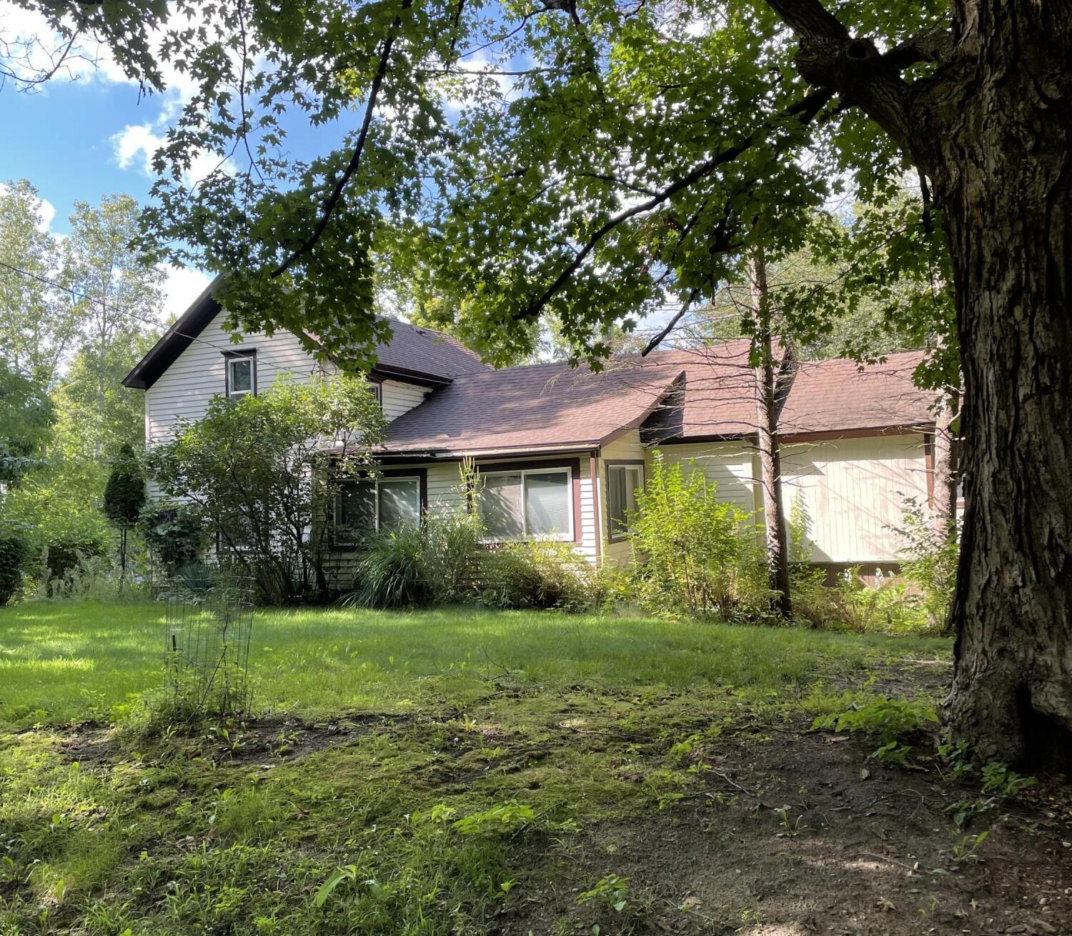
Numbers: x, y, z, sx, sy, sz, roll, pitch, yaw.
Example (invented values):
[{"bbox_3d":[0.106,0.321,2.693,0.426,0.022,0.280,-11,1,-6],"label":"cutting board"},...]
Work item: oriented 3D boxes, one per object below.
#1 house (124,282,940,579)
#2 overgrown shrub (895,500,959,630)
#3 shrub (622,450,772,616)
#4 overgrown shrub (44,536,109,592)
[{"bbox_3d":[0.427,-0.869,24.284,16.500,6.850,9.100,-3,-2,22],"label":"house"},{"bbox_3d":[5.457,1.347,14.800,1.050,1.850,1.000,-3,-2,22],"label":"overgrown shrub"},{"bbox_3d":[2.525,1.057,16.800,1.950,2.500,1.750,-3,-2,22],"label":"shrub"},{"bbox_3d":[-10.615,2.257,24.800,1.350,1.400,1.200,-3,-2,22],"label":"overgrown shrub"}]

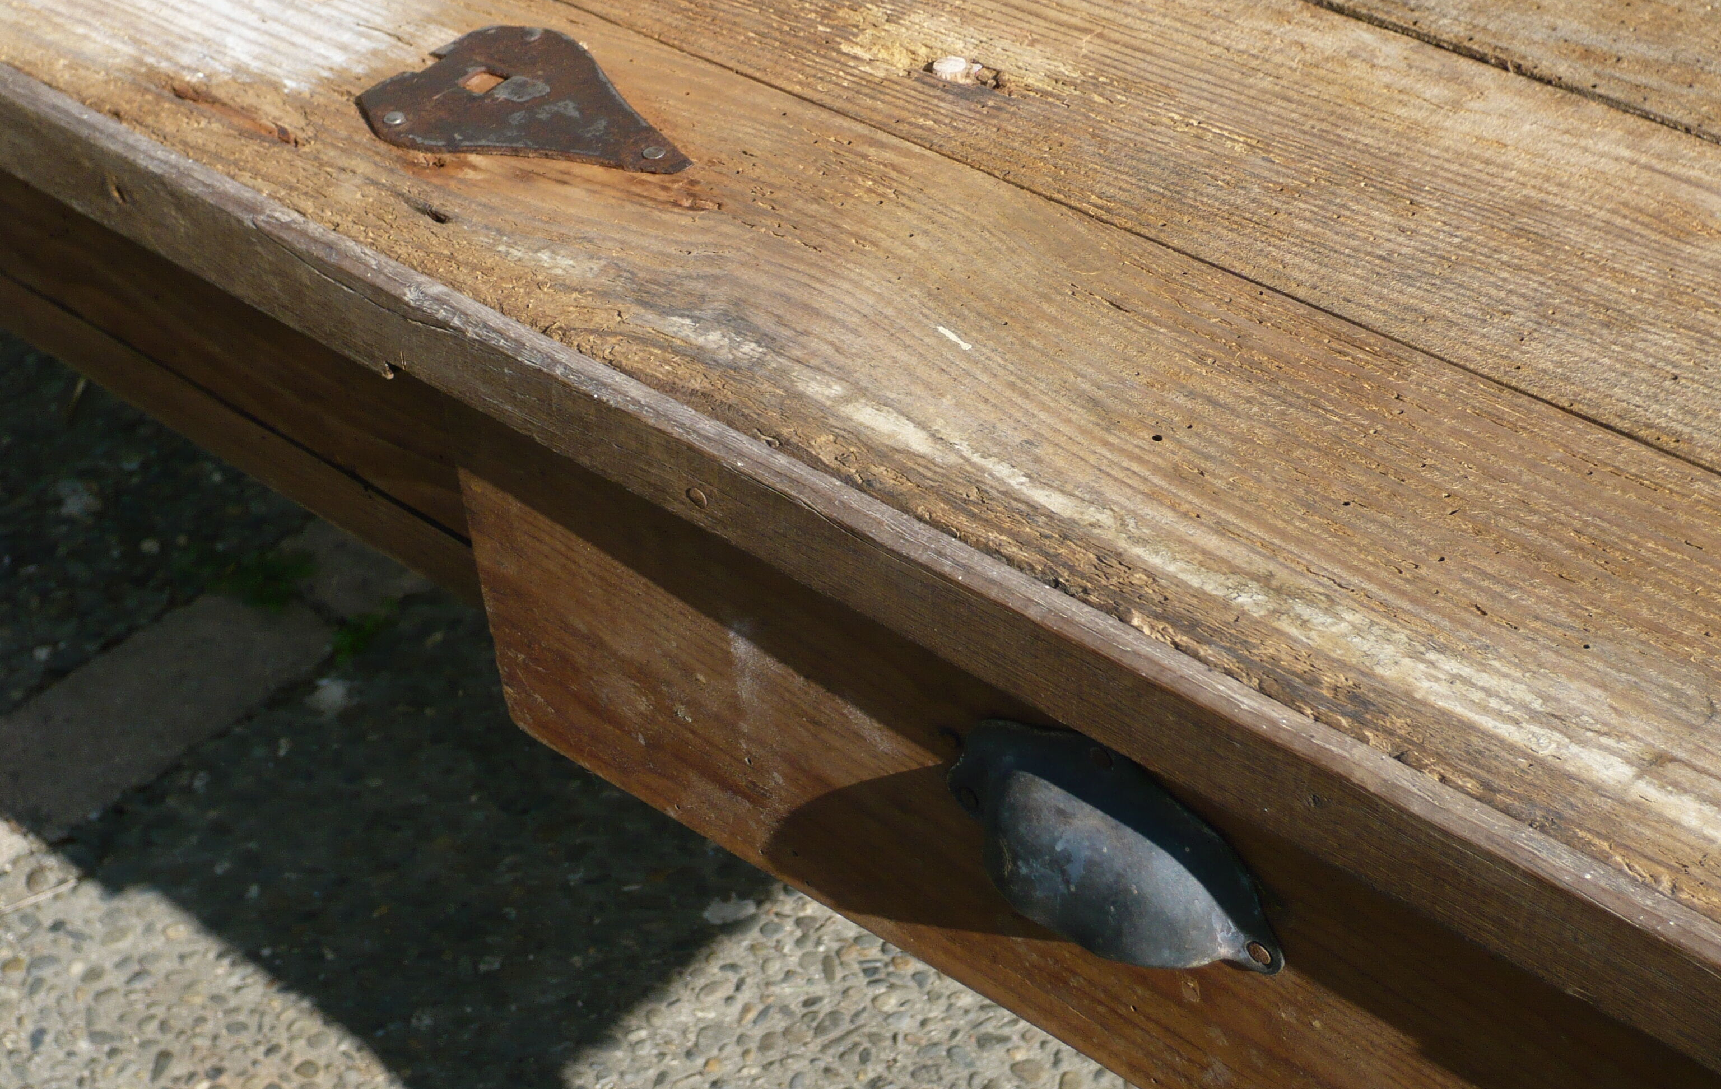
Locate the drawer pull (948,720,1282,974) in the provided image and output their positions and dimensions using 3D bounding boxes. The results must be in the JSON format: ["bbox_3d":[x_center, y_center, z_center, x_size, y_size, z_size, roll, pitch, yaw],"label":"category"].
[{"bbox_3d":[0.046,0.063,0.658,0.090,0.047,0.021,27,50,32],"label":"drawer pull"}]

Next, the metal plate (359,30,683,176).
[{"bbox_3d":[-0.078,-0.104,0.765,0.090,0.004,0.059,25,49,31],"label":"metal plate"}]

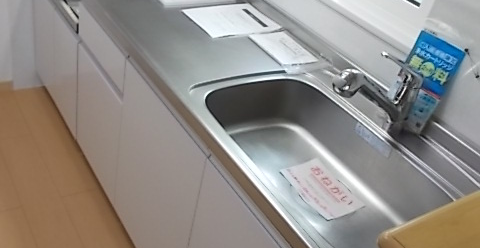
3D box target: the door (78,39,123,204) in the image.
[{"bbox_3d":[-0.542,0.006,1.850,0.022,0.487,0.448,-12,41,-33],"label":"door"}]

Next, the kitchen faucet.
[{"bbox_3d":[0.363,-0.077,1.219,0.235,0.182,0.060,2,35,-17],"label":"kitchen faucet"}]

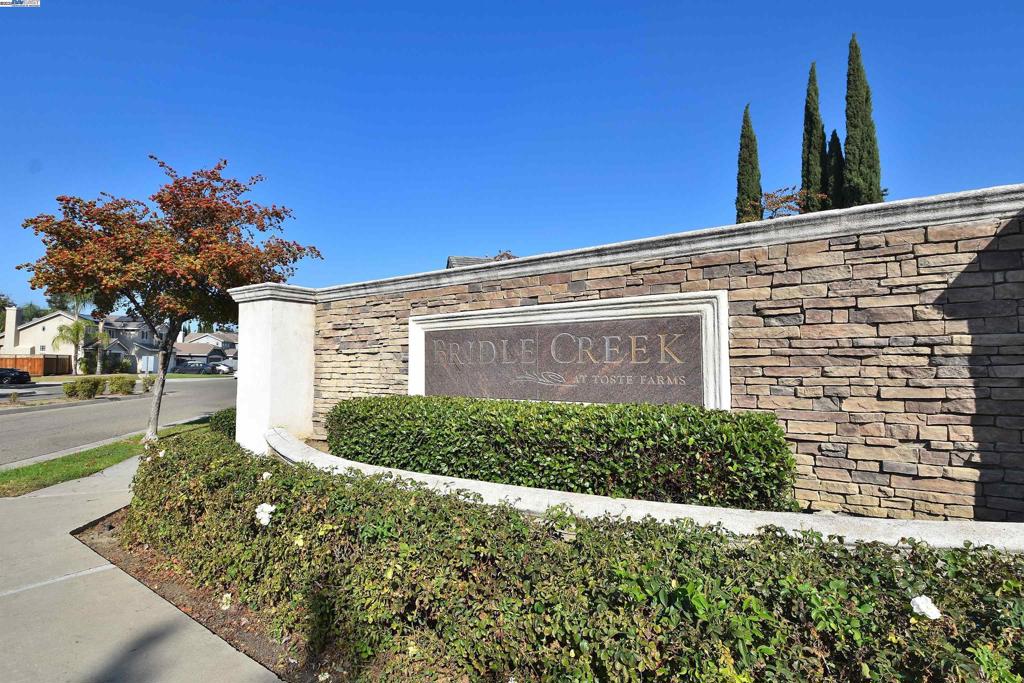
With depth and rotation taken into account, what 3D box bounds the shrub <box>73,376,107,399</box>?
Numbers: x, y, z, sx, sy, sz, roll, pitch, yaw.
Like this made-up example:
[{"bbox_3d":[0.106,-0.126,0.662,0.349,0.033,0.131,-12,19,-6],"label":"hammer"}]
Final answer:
[{"bbox_3d":[-18.912,2.050,19.100,0.900,0.970,1.250,0,-3,-10],"label":"shrub"}]

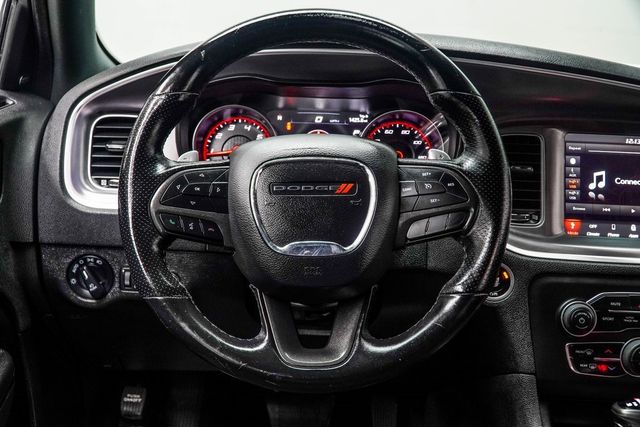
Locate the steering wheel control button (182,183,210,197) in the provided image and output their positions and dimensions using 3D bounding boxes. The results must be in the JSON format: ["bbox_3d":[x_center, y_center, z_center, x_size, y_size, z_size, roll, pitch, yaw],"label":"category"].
[{"bbox_3d":[-0.123,-0.023,0.695,0.029,0.015,0.008,1,-7,0],"label":"steering wheel control button"}]

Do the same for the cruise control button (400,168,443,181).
[{"bbox_3d":[0.102,-0.040,0.693,0.042,0.015,0.010,0,-11,0],"label":"cruise control button"}]

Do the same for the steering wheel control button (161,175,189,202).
[{"bbox_3d":[-0.145,-0.025,0.690,0.028,0.028,0.010,0,-11,0],"label":"steering wheel control button"}]

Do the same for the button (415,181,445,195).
[{"bbox_3d":[0.111,-0.026,0.691,0.030,0.014,0.010,0,-11,0],"label":"button"}]

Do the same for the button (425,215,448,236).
[{"bbox_3d":[0.116,0.012,0.683,0.022,0.022,0.010,0,-11,0],"label":"button"}]

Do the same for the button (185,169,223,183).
[{"bbox_3d":[-0.115,-0.038,0.697,0.042,0.015,0.008,1,-7,0],"label":"button"}]

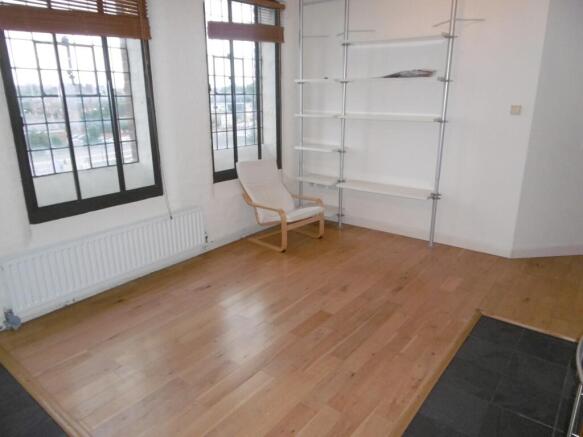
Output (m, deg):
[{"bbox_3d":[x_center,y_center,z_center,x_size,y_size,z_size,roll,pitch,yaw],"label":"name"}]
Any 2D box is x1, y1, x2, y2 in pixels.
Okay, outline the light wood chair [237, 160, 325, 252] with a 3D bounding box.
[{"bbox_3d":[-0.116,-0.202,4.799,0.755,0.910,0.705,14,22,42],"label":"light wood chair"}]

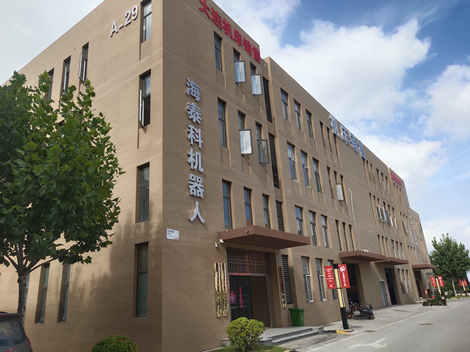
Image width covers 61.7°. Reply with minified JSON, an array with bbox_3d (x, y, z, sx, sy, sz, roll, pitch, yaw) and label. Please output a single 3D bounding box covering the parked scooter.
[{"bbox_3d":[8.401,8.963,26.300,1.800,1.130,0.700,-16,-22,32],"label":"parked scooter"}]

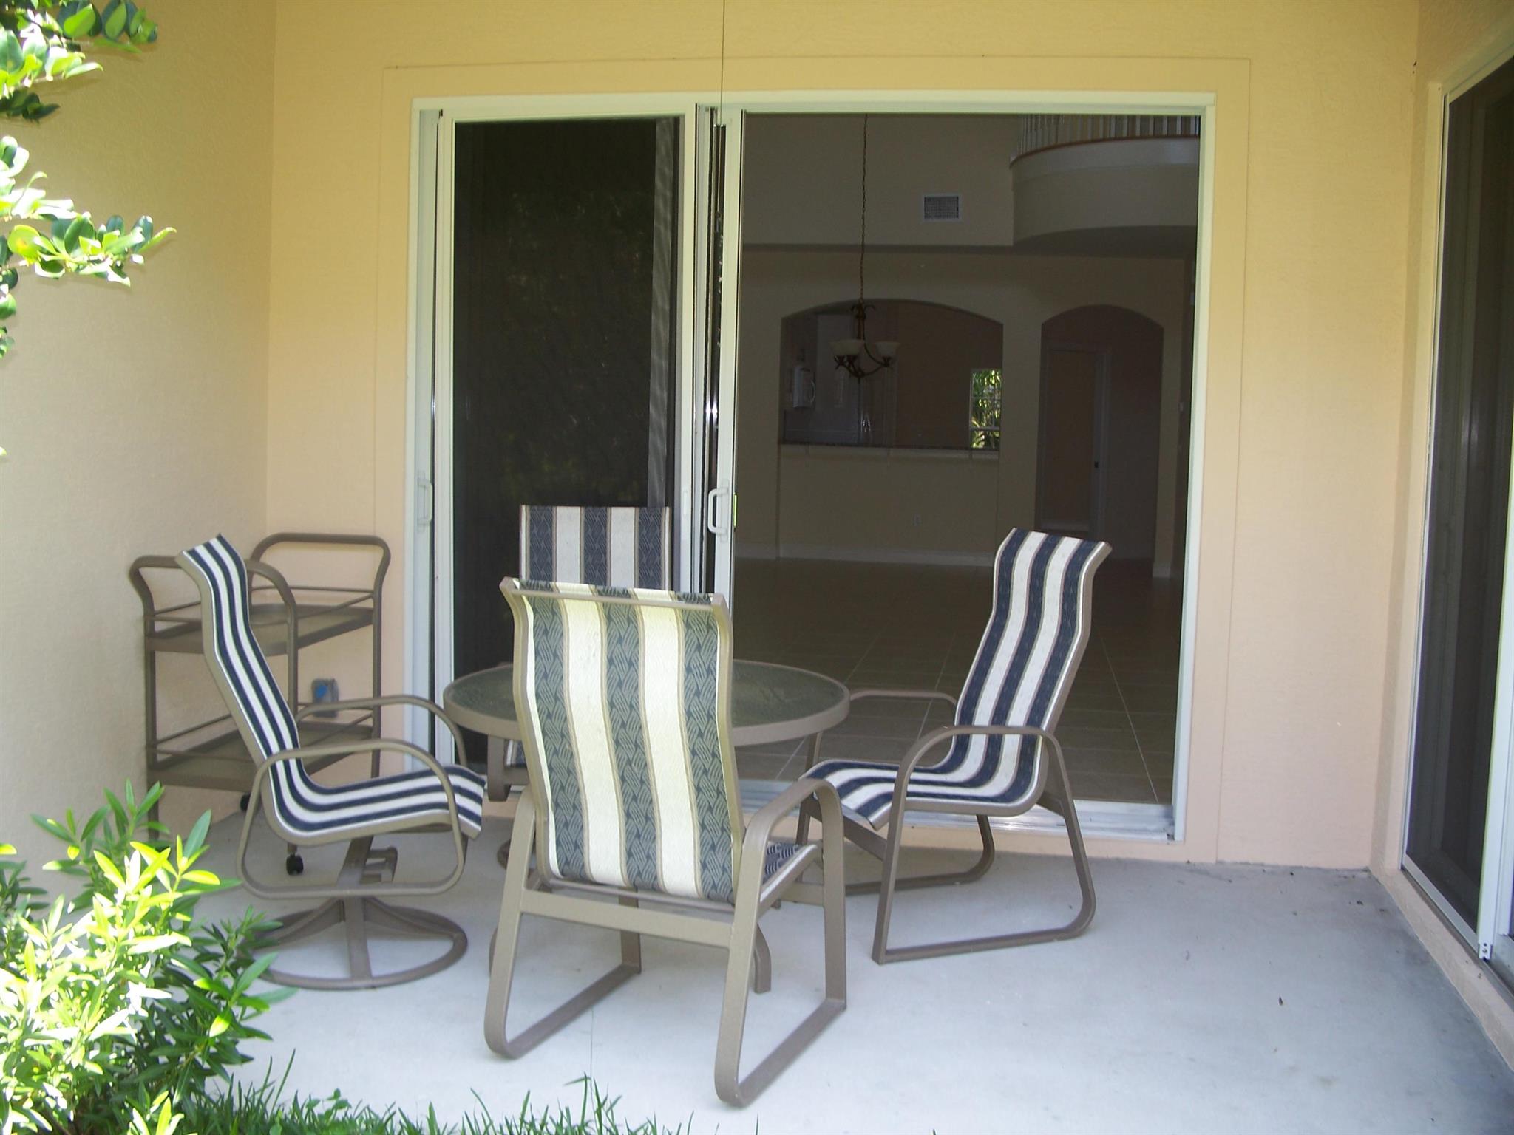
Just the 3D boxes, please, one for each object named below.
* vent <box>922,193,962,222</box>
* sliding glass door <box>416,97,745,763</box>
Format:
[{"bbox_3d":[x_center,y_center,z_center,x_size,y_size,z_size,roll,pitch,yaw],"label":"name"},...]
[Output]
[{"bbox_3d":[1.647,-3.205,14.401,0.350,0.250,0.030,2,5,9],"label":"vent"},{"bbox_3d":[-0.650,-0.400,5.620,1.152,2.427,0.140,2,5,9],"label":"sliding glass door"}]

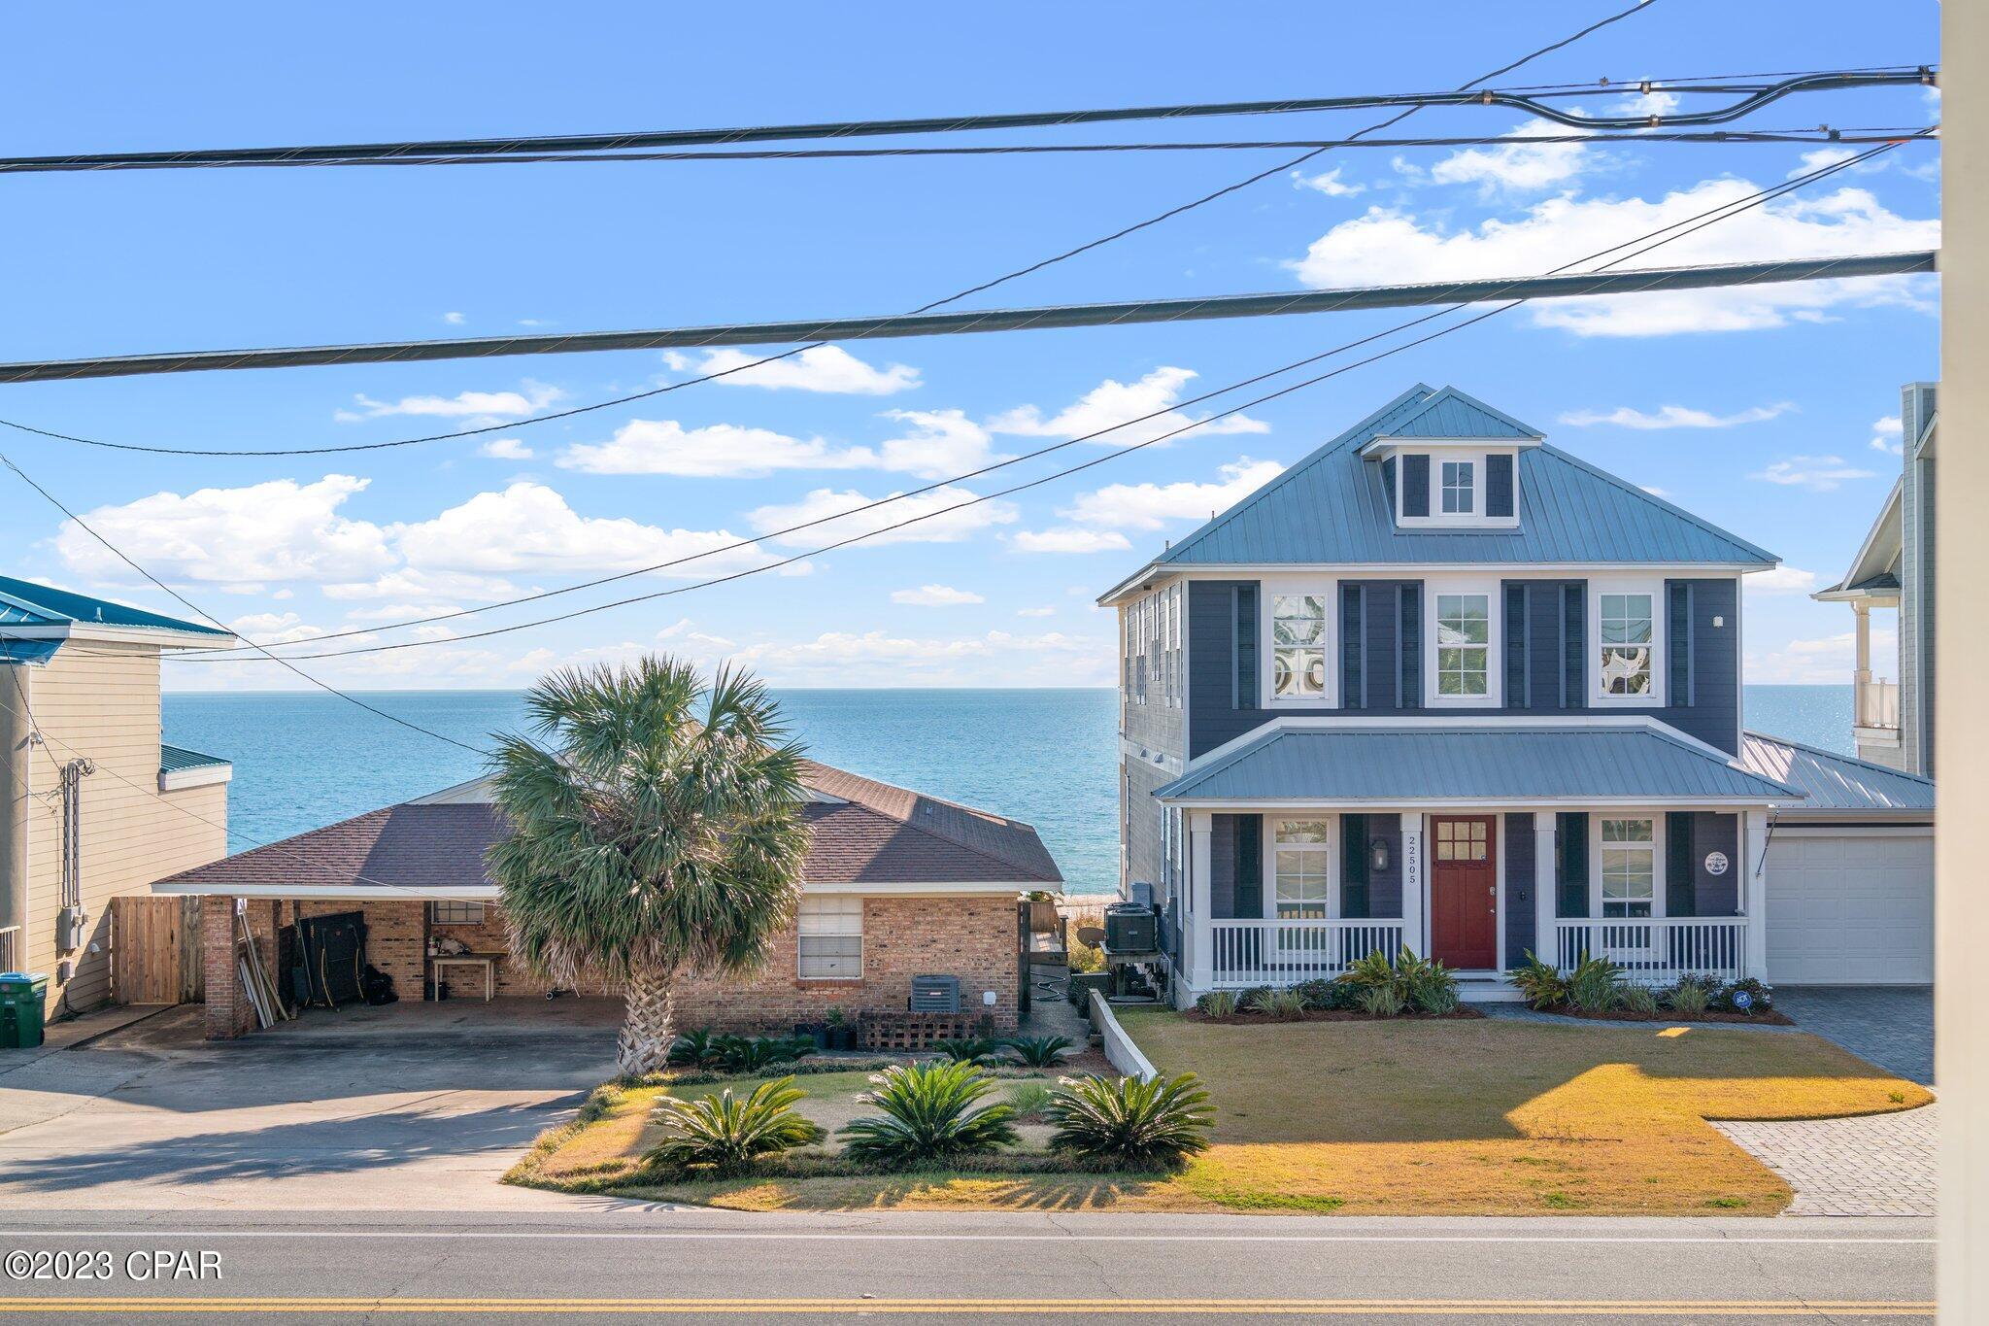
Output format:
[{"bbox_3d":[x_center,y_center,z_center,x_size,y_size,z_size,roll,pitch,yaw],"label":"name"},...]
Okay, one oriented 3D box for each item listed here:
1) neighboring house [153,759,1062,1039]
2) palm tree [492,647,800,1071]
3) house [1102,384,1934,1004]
[{"bbox_3d":[-5.750,3.250,50.000,13.300,4.450,16.400,0,0,-1],"label":"neighboring house"},{"bbox_3d":[-4.620,2.700,38.400,4.300,5.600,4.200,0,0,0],"label":"palm tree"},{"bbox_3d":[9.150,0.210,53.900,13.600,10.100,21.200,0,0,-1],"label":"house"}]

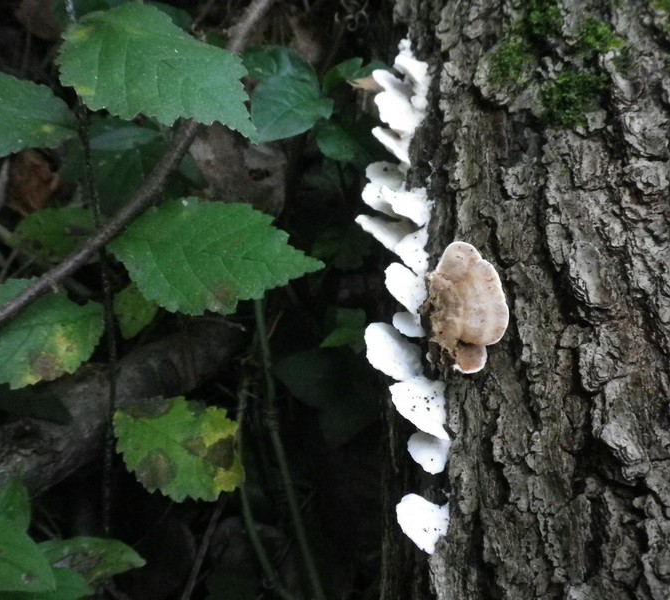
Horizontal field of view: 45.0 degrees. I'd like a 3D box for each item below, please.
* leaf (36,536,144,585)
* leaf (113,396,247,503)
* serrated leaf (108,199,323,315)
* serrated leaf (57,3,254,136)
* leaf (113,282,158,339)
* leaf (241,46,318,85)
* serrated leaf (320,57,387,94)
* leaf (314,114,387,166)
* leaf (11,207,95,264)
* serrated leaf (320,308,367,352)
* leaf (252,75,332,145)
[{"bbox_3d":[-0.155,0.163,0.502,0.077,0.014,0.032,2,41,2],"label":"leaf"},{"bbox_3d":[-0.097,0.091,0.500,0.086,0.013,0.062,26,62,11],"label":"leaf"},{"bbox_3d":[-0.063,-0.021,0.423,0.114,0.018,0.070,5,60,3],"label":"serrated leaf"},{"bbox_3d":[-0.079,-0.106,0.403,0.109,0.022,0.074,27,61,9],"label":"serrated leaf"},{"bbox_3d":[-0.128,0.006,0.522,0.029,0.010,0.044,3,63,1],"label":"leaf"},{"bbox_3d":[-0.045,-0.189,0.660,0.067,0.012,0.057,-7,53,-5],"label":"leaf"},{"bbox_3d":[0.017,-0.195,0.700,0.063,0.012,0.045,-29,58,-20],"label":"serrated leaf"},{"bbox_3d":[0.013,-0.131,0.660,0.070,0.012,0.051,35,61,23],"label":"leaf"},{"bbox_3d":[-0.193,-0.045,0.560,0.061,0.012,0.051,-9,54,-7],"label":"leaf"},{"bbox_3d":[0.008,0.025,0.601,0.047,0.014,0.041,-33,60,-22],"label":"serrated leaf"},{"bbox_3d":[-0.037,-0.128,0.552,0.057,0.014,0.059,-35,62,-14],"label":"leaf"}]

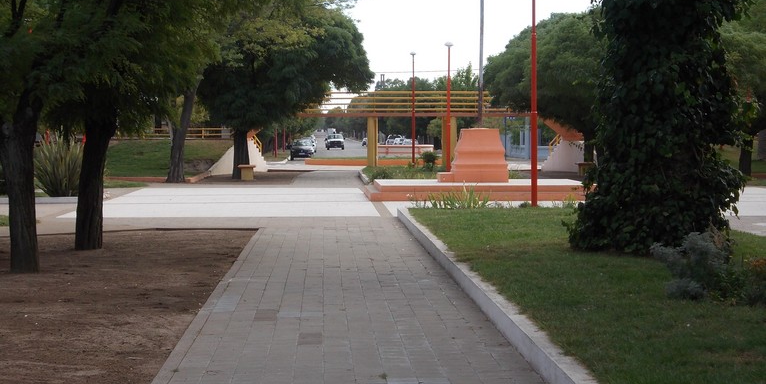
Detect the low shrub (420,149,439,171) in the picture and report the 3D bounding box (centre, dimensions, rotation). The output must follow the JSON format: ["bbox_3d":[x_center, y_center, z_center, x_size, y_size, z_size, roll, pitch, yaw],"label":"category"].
[{"bbox_3d":[1.584,-1.072,61.786,0.620,0.750,0.620,0,2,-2],"label":"low shrub"}]

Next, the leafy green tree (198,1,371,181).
[{"bbox_3d":[-3.230,-3.218,58.198,5.900,5.600,5.600,0,2,-2],"label":"leafy green tree"}]

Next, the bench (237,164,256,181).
[{"bbox_3d":[-4.275,-0.609,56.891,0.550,0.480,1.400,0,2,-2],"label":"bench"}]

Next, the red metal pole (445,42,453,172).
[{"bbox_3d":[2.232,-2.918,61.919,0.270,4.430,0.270,0,2,-2],"label":"red metal pole"}]

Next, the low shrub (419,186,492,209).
[{"bbox_3d":[1.371,0.078,34.292,1.400,0.450,0.750,0,2,-2],"label":"low shrub"}]

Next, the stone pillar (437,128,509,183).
[{"bbox_3d":[2.176,-0.893,44.076,1.700,1.300,1.400,0,2,-2],"label":"stone pillar"}]

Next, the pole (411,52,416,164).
[{"bbox_3d":[1.182,-3.220,70.219,0.240,4.430,0.240,0,2,-2],"label":"pole"}]

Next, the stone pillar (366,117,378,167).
[{"bbox_3d":[-0.424,-2.042,71.264,0.440,2.000,0.420,0,2,-2],"label":"stone pillar"}]

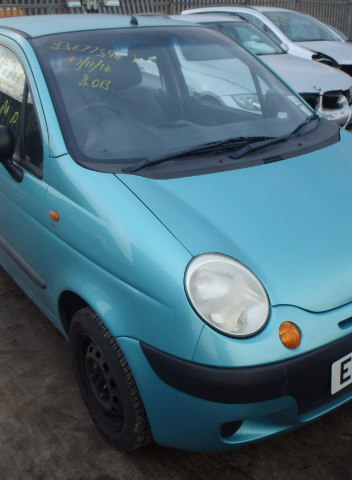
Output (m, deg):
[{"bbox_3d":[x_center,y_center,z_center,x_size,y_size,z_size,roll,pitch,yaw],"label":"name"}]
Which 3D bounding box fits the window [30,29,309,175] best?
[{"bbox_3d":[-0.011,-0.717,2.283,1.250,0.100,0.880,-17,59,-31],"label":"window"}]

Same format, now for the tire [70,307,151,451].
[{"bbox_3d":[-0.216,0.493,1.918,0.150,0.530,0.530,-17,28,-31],"label":"tire"}]

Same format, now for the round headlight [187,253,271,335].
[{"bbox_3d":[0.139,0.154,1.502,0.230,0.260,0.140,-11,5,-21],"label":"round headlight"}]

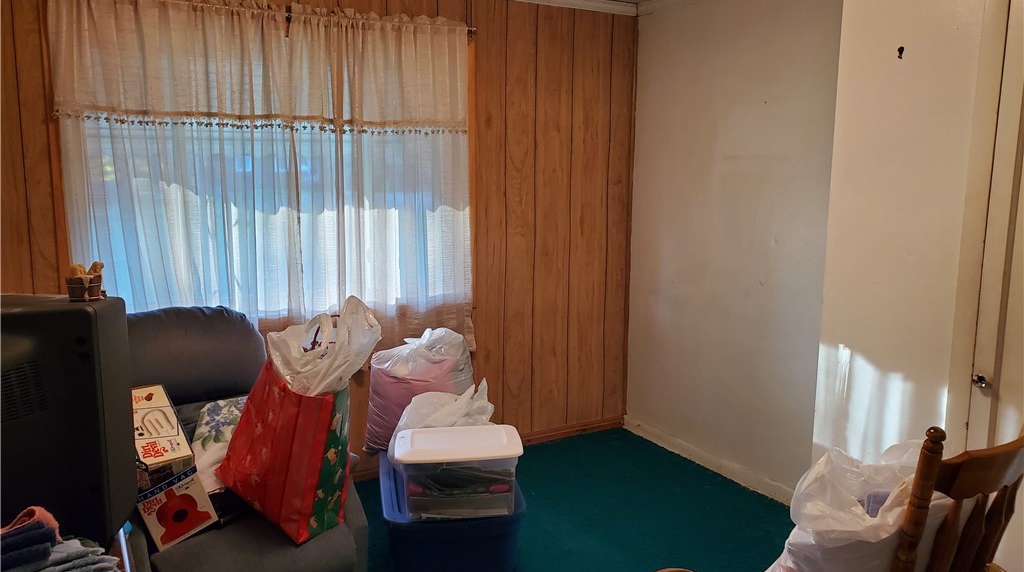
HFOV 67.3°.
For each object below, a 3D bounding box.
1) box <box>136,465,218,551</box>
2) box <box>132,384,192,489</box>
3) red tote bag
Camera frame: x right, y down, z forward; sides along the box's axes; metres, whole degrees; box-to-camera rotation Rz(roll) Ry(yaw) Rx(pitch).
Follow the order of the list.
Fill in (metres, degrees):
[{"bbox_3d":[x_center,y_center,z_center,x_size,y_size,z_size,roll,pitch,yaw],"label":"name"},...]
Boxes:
[{"bbox_3d":[-1.055,0.690,2.353,0.120,0.187,0.217,-26,-4,27],"label":"box"},{"bbox_3d":[-1.213,0.511,2.584,0.150,0.150,0.310,-8,48,-42],"label":"box"},{"bbox_3d":[-0.694,0.496,2.437,0.370,0.420,0.180,19,10,32],"label":"red tote bag"}]

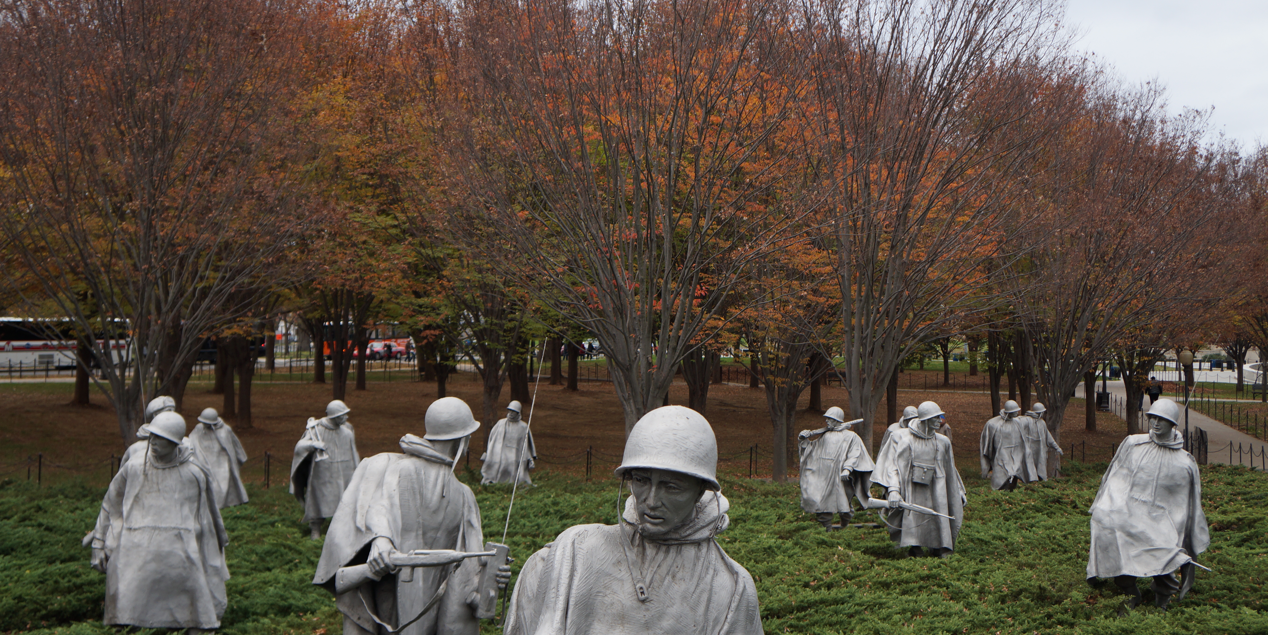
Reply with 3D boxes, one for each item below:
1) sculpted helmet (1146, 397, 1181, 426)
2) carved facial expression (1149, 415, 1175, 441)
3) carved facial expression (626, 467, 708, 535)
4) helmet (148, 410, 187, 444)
[{"bbox_3d":[5.322,0.945,15.200,0.345,0.245,0.300,21,-16,-41],"label":"sculpted helmet"},{"bbox_3d":[5.285,1.105,15.150,0.200,0.270,0.220,2,-3,-43],"label":"carved facial expression"},{"bbox_3d":[0.093,0.549,4.520,0.195,0.210,0.150,9,8,27],"label":"carved facial expression"},{"bbox_3d":[-4.135,0.969,13.400,0.310,0.230,0.360,17,4,37],"label":"helmet"}]

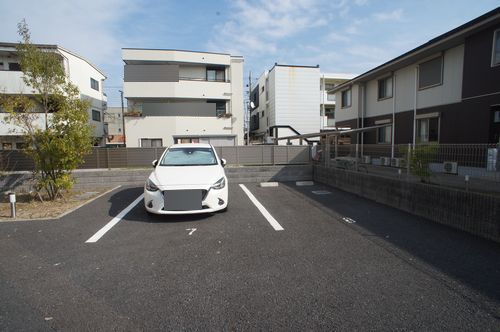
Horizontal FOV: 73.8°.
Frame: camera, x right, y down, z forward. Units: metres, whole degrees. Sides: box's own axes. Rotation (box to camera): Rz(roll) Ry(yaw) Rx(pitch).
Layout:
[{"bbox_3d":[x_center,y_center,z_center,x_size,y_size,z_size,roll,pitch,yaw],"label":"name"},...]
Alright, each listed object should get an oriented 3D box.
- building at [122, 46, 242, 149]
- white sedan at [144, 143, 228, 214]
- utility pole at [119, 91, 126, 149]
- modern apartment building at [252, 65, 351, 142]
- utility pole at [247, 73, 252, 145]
[{"bbox_3d":[-6.179,-4.953,31.778,9.900,9.200,9.500,-2,4,-13],"label":"building"},{"bbox_3d":[-1.477,0.199,8.307,1.730,1.500,4.060,-1,4,-7],"label":"white sedan"},{"bbox_3d":[-11.414,-3.503,29.770,0.400,6.400,0.250,-1,4,-11],"label":"utility pole"},{"bbox_3d":[6.579,-5.544,38.202,10.800,8.700,14.000,-1,4,-8],"label":"modern apartment building"},{"bbox_3d":[-0.076,-6.404,40.627,0.400,10.400,0.400,-1,4,-7],"label":"utility pole"}]

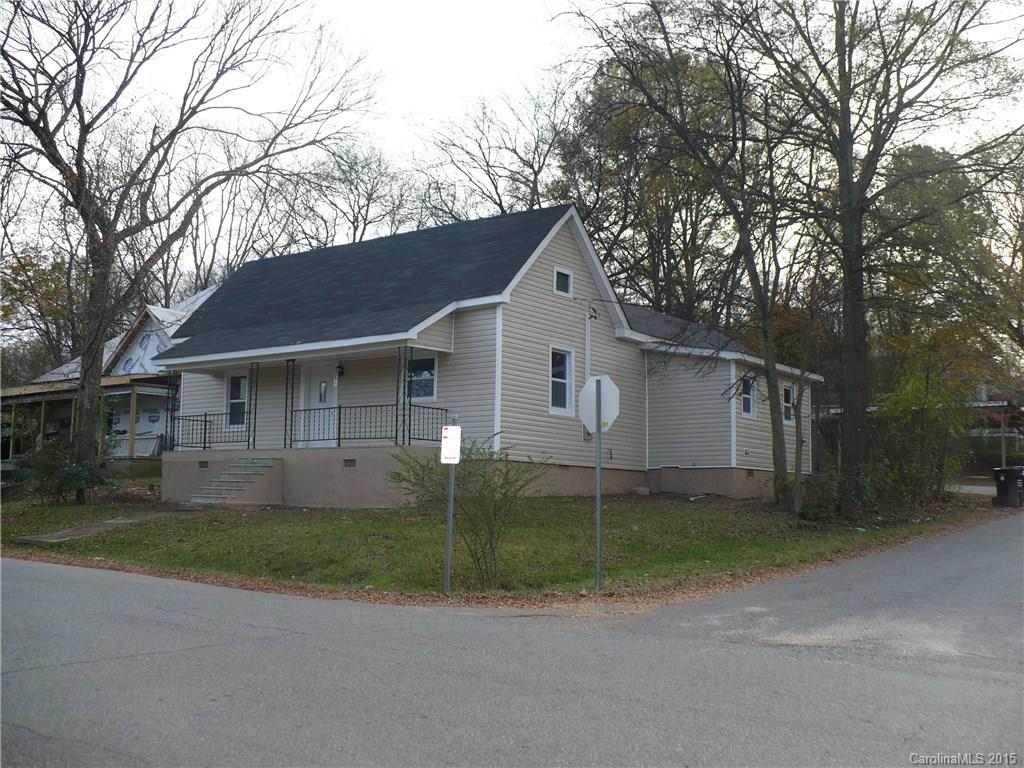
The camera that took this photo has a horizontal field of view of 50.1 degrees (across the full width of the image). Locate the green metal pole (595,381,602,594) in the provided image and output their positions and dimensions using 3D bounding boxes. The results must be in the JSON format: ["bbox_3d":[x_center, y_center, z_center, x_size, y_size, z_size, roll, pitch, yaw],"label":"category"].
[{"bbox_3d":[1.156,1.334,14.565,0.075,2.825,0.055,-6,-9,44],"label":"green metal pole"}]

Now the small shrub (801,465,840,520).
[{"bbox_3d":[6.906,2.417,24.500,0.900,1.260,0.900,-1,-7,16],"label":"small shrub"}]

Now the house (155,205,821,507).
[{"bbox_3d":[-0.904,-0.158,30.460,14.399,7.188,13.685,-4,-8,37],"label":"house"}]

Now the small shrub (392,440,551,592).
[{"bbox_3d":[-0.568,1.698,14.300,2.080,1.980,1.850,1,-7,-2],"label":"small shrub"}]

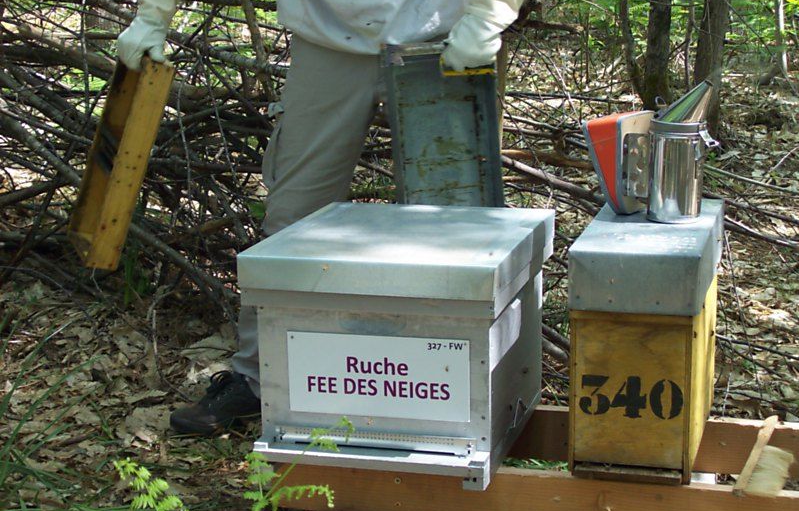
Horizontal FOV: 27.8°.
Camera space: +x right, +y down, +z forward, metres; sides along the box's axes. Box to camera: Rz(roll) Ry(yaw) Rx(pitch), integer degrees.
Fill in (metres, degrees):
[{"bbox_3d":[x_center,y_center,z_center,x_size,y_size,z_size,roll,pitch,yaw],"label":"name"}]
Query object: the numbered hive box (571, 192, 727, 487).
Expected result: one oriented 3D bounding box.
[{"bbox_3d":[0.475,0.143,3.062,0.224,0.414,0.533,2,13,15],"label":"numbered hive box"}]

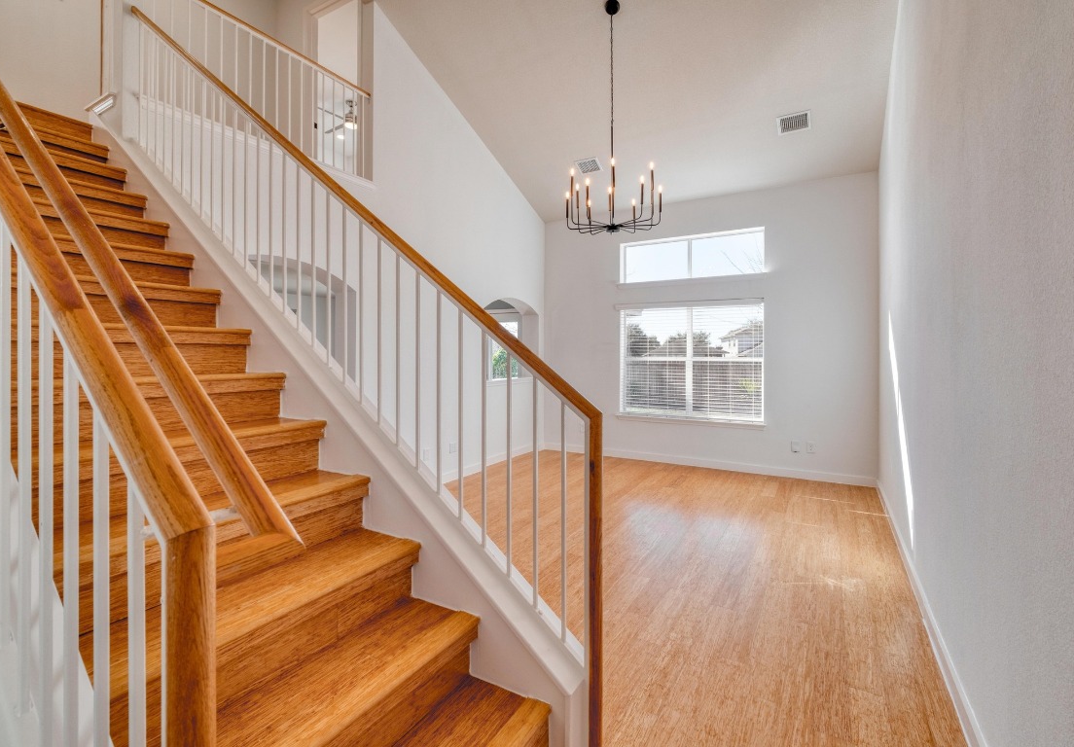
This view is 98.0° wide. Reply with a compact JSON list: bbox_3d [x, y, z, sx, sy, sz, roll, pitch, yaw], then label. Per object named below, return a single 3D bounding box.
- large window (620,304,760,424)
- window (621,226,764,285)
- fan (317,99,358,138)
[{"bbox_3d":[1.958,-0.177,6.101,1.830,1.540,0.110,1,1,32],"label":"large window"},{"bbox_3d":[1.959,-1.512,6.101,1.830,0.550,0.110,1,1,32],"label":"window"},{"bbox_3d":[-2.945,-4.093,7.400,1.320,0.450,1.320,1,1,32],"label":"fan"}]

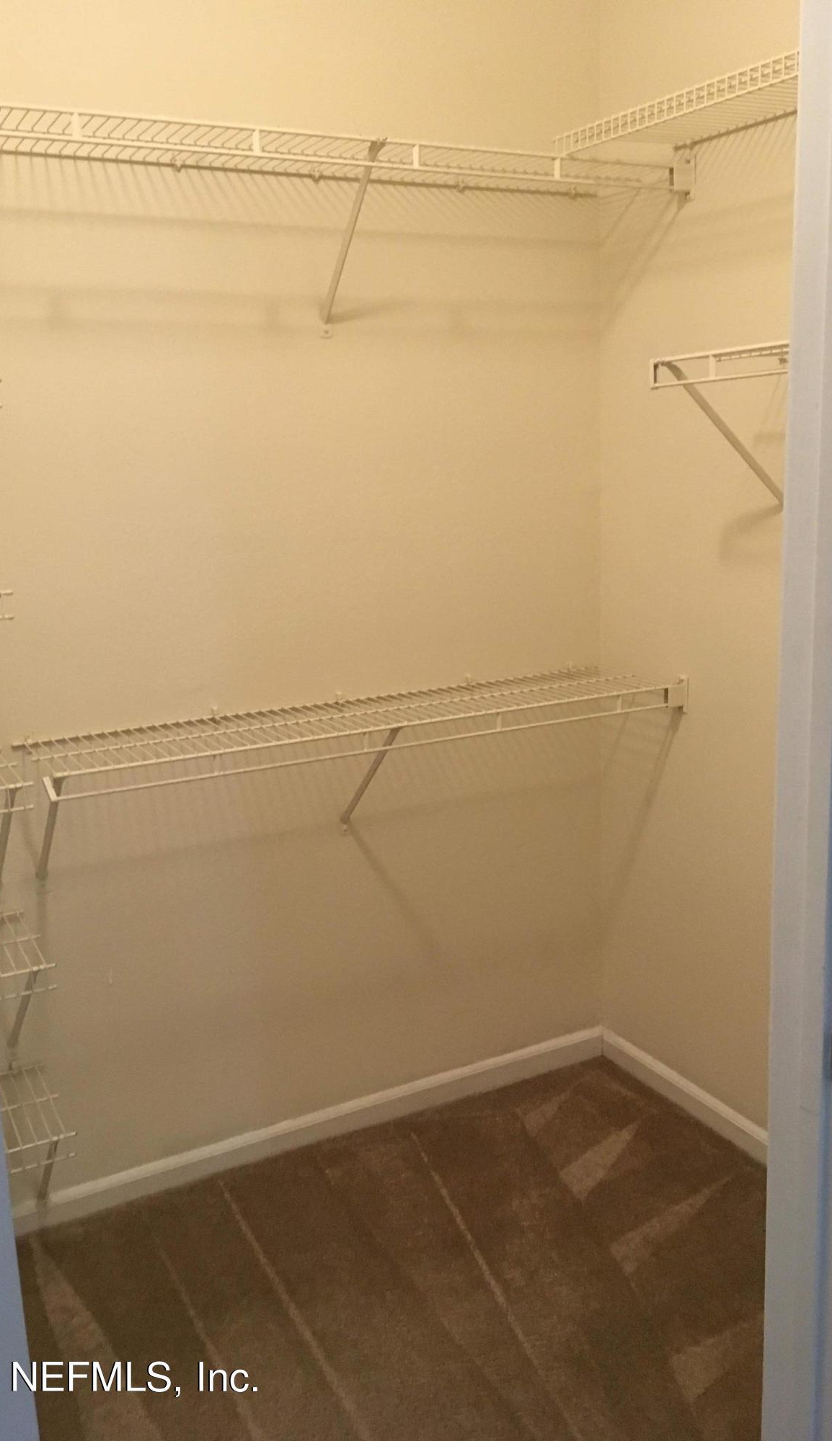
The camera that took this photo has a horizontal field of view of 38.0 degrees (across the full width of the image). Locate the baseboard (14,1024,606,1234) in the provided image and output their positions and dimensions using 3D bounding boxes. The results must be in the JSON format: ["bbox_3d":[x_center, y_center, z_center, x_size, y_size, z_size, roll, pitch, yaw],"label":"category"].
[{"bbox_3d":[-0.202,0.939,2.820,1.553,0.084,0.014,-8,13,-26],"label":"baseboard"}]

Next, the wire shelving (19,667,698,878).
[{"bbox_3d":[-0.083,0.125,2.559,1.410,0.313,0.325,-8,14,-27],"label":"wire shelving"}]

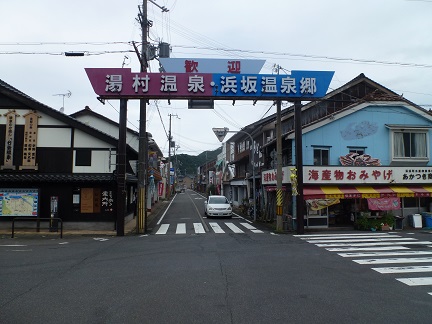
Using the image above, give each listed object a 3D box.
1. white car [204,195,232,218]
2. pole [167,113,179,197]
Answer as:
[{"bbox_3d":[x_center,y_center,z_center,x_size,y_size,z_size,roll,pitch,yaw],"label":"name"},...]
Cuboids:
[{"bbox_3d":[0.091,3.161,21.937,1.700,1.470,4.450,0,-4,-4],"label":"white car"},{"bbox_3d":[-6.328,-0.809,43.525,1.629,12.658,0.600,0,-4,-6],"label":"pole"}]

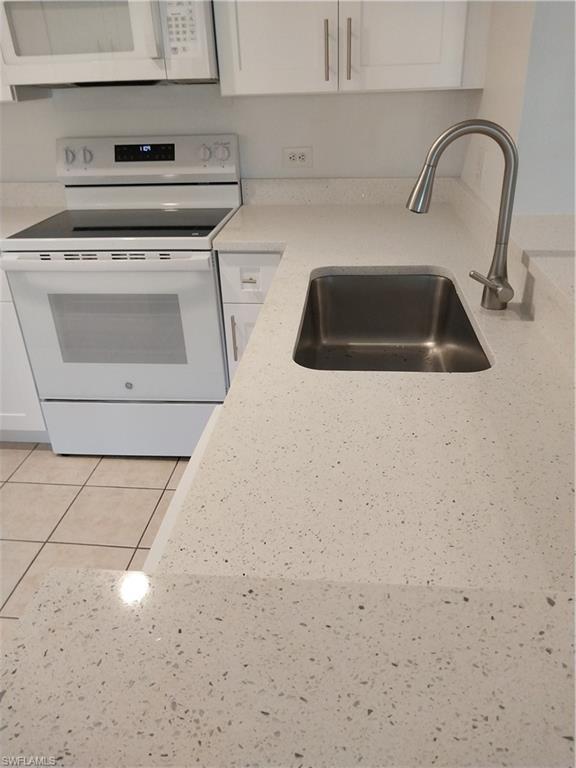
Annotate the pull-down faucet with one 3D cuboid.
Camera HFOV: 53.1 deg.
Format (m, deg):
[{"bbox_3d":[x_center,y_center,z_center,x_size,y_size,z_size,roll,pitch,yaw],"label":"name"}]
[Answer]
[{"bbox_3d":[0.377,-0.342,1.222,0.247,0.395,0.097,-2,28,0],"label":"pull-down faucet"}]

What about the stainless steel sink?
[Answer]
[{"bbox_3d":[0.233,-0.064,1.400,0.396,0.225,0.671,1,28,6],"label":"stainless steel sink"}]

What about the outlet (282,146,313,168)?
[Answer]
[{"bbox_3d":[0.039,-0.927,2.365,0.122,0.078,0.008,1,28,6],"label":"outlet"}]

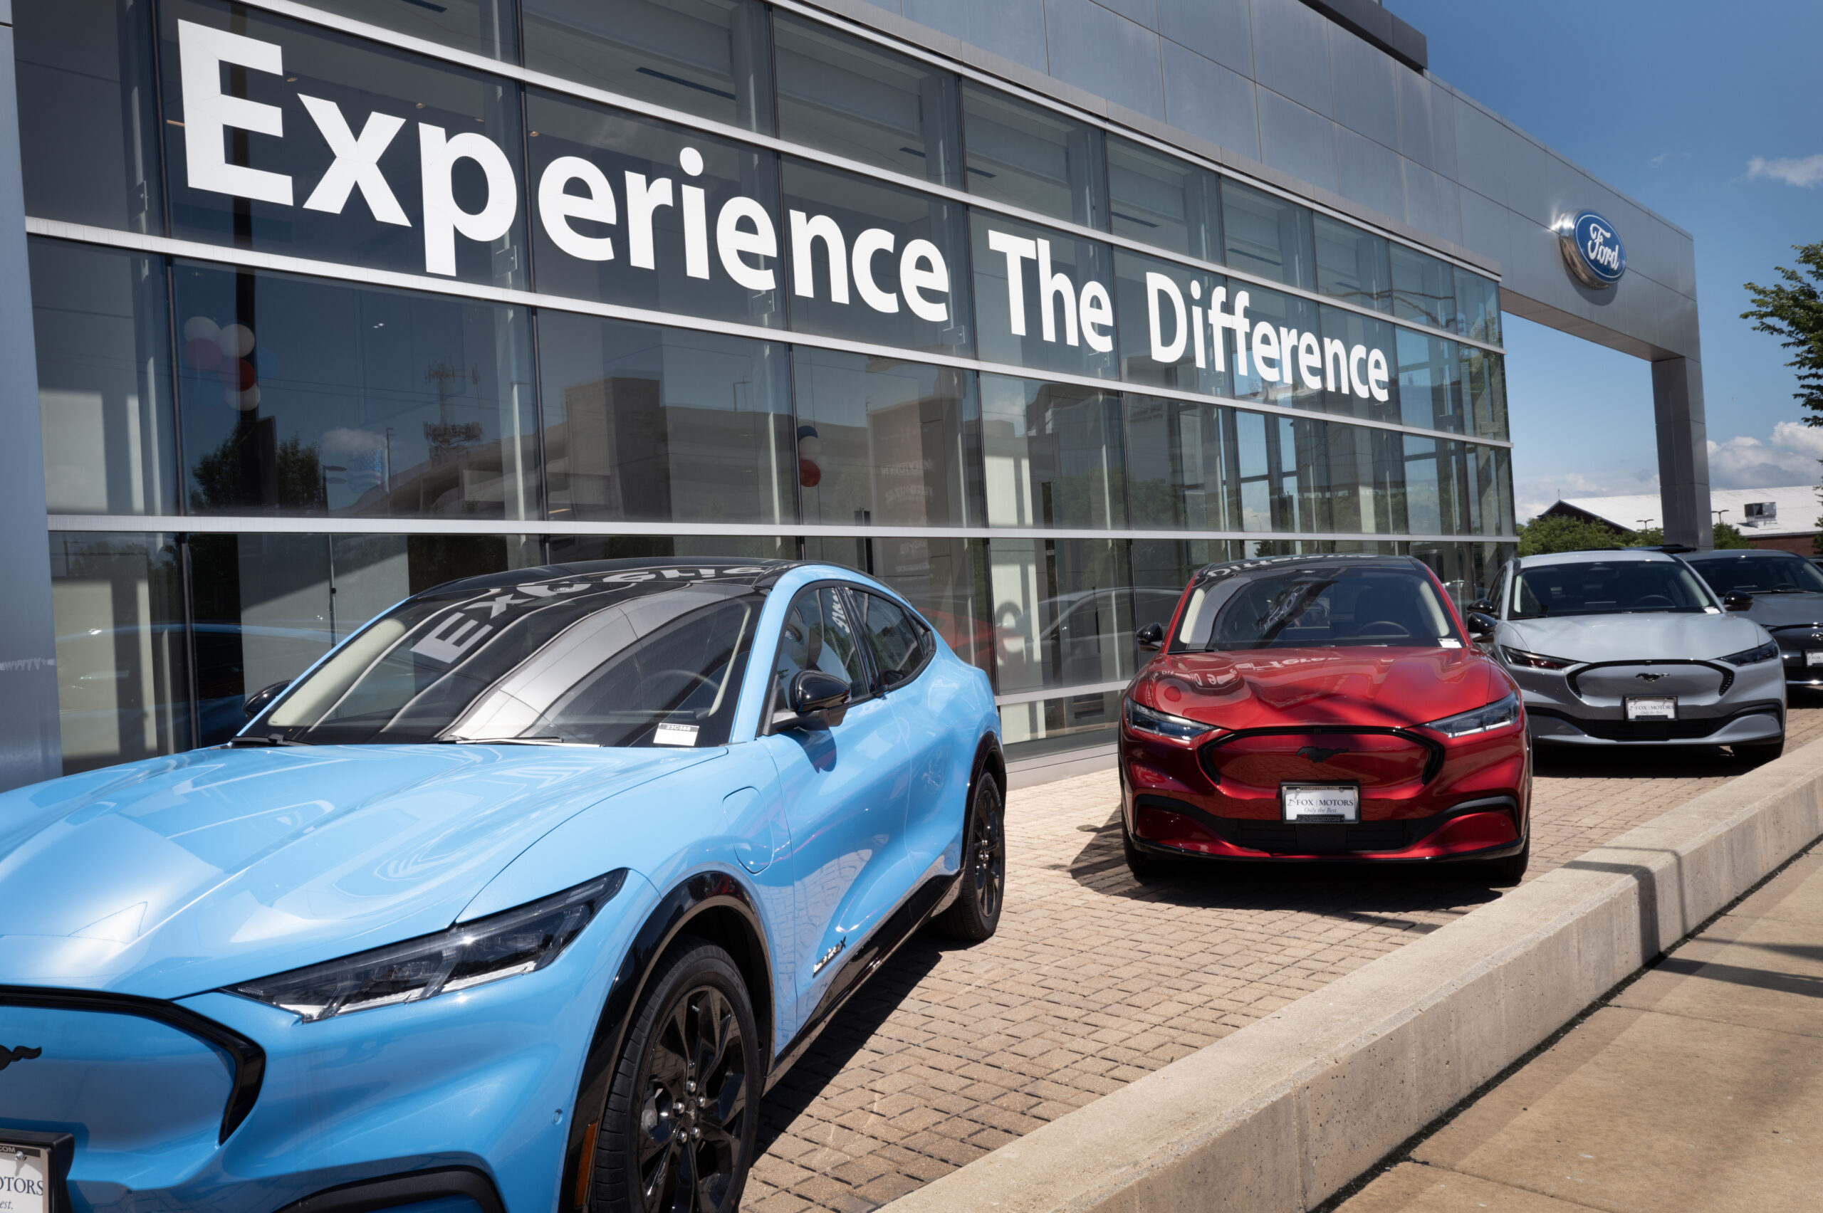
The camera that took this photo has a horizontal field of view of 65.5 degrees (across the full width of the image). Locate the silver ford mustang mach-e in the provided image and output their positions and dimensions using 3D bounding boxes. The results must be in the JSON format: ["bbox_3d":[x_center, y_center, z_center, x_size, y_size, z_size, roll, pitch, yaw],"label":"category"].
[{"bbox_3d":[5.770,0.325,11.920,1.970,1.610,4.720,-2,1,18],"label":"silver ford mustang mach-e"}]

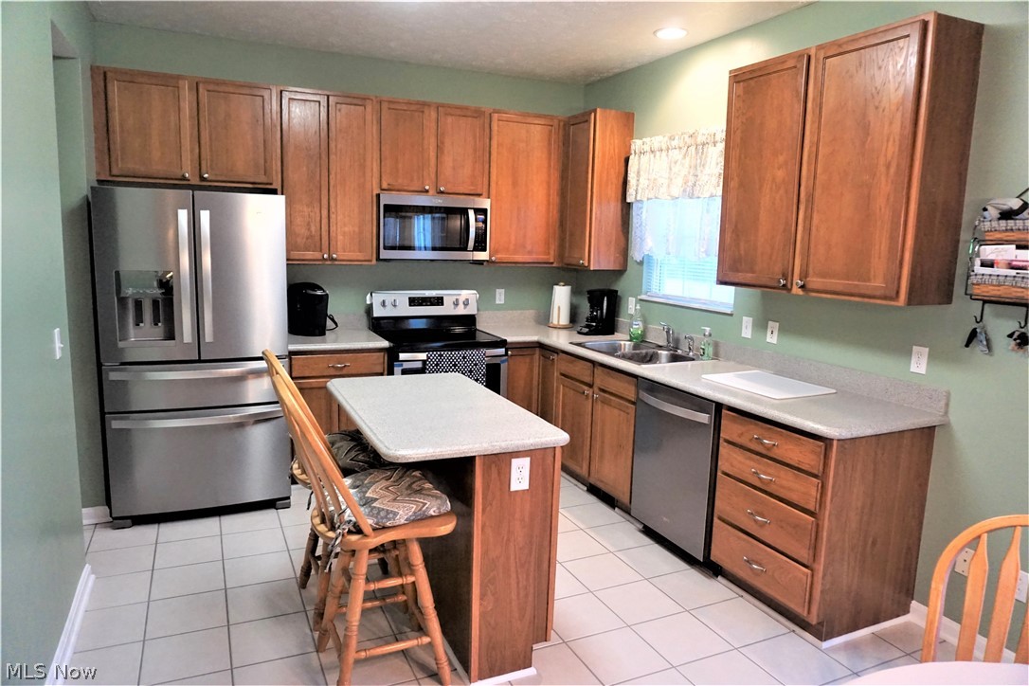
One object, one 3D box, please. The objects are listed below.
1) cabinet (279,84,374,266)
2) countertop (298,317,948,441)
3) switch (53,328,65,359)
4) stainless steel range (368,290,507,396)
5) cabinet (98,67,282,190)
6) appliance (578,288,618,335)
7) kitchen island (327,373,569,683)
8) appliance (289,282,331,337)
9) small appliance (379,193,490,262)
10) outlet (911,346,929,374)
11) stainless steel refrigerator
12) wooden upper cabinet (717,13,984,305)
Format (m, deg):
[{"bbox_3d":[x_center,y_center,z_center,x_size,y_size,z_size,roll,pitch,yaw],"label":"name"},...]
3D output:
[{"bbox_3d":[-1.210,-1.037,4.410,0.594,1.058,0.315,-3,10,-24],"label":"cabinet"},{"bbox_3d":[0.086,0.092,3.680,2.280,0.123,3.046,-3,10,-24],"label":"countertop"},{"bbox_3d":[-1.785,0.003,2.701,0.014,0.114,0.070,-3,10,-24],"label":"switch"},{"bbox_3d":[-0.538,0.271,4.716,0.770,1.160,0.705,-3,10,-24],"label":"stainless steel range"},{"bbox_3d":[-1.908,-1.235,4.053,0.954,0.595,0.315,-3,10,-24],"label":"cabinet"},{"bbox_3d":[0.587,-0.226,4.957,0.268,0.320,0.177,-3,10,-27],"label":"appliance"},{"bbox_3d":[-0.347,0.700,2.844,0.660,0.912,1.230,-2,10,-24],"label":"kitchen island"},{"bbox_3d":[-1.339,-0.218,4.445,0.305,0.330,0.244,8,11,35],"label":"appliance"},{"bbox_3d":[-0.579,-0.776,4.712,0.764,0.434,0.411,-3,10,-25],"label":"small appliance"},{"bbox_3d":[1.698,0.072,2.881,0.008,0.113,0.071,-3,10,-24],"label":"outlet"},{"bbox_3d":[-1.845,0.032,4.022,0.910,1.778,0.850,-2,10,-22],"label":"stainless steel refrigerator"},{"bbox_3d":[1.405,-0.753,3.075,0.315,1.058,1.054,-3,10,-24],"label":"wooden upper cabinet"}]

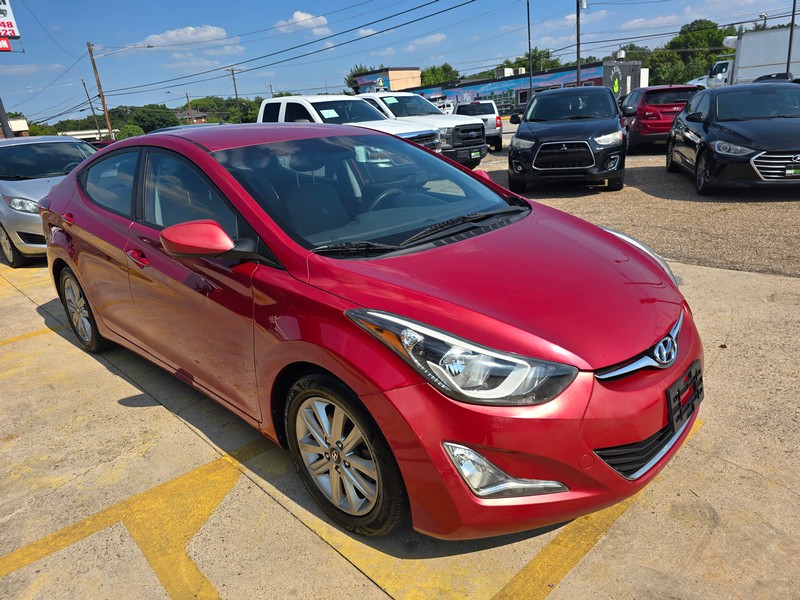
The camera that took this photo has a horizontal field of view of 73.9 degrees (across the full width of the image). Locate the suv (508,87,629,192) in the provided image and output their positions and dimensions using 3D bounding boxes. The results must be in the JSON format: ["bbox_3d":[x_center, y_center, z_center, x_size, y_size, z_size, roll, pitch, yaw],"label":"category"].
[{"bbox_3d":[3.068,-2.936,9.471,1.790,1.630,4.300,3,21,20],"label":"suv"}]

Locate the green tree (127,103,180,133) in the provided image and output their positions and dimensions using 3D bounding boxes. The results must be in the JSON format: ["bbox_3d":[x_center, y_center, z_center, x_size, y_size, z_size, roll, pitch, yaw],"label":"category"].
[{"bbox_3d":[-34.552,-24.377,76.096,7.800,6.800,7.800,-12,20,-21],"label":"green tree"}]

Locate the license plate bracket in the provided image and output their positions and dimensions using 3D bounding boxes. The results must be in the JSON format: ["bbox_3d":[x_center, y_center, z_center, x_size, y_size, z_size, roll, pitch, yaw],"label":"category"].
[{"bbox_3d":[0.989,0.322,1.839,0.030,0.155,0.330,1,17,45],"label":"license plate bracket"}]

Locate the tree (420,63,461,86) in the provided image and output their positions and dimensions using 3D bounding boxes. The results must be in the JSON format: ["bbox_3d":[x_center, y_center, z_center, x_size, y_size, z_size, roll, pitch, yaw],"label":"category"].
[{"bbox_3d":[4.693,-22.754,60.757,5.500,7.965,5.500,-3,18,6],"label":"tree"}]

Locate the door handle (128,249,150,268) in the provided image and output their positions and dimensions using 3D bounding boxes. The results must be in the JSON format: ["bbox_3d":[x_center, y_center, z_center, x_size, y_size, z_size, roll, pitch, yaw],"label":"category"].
[{"bbox_3d":[-1.288,-0.206,2.614,0.230,0.075,0.055,14,25,41],"label":"door handle"}]

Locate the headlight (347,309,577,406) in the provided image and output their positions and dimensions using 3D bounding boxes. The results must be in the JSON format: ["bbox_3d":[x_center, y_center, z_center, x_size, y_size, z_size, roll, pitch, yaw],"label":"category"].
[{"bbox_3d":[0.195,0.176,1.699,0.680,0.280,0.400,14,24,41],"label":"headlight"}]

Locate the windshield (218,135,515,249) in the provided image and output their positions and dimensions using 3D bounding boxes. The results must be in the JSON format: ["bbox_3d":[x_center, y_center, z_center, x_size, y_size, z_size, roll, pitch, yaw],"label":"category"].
[{"bbox_3d":[-0.080,-0.583,2.602,1.440,0.130,1.020,-20,49,-44],"label":"windshield"}]

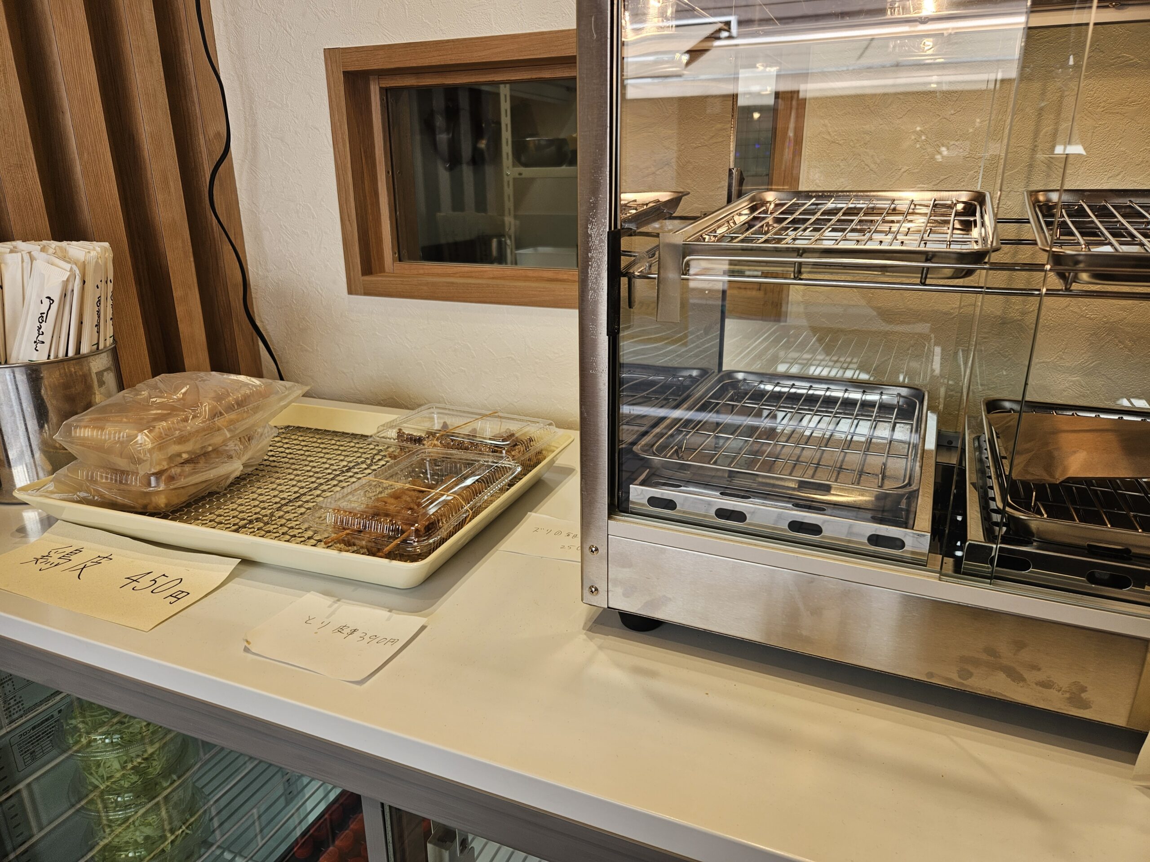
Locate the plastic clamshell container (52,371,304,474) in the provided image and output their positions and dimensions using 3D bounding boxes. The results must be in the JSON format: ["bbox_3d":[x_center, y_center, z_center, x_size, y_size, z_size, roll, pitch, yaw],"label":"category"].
[{"bbox_3d":[-0.379,-0.019,0.760,0.124,0.048,0.199,5,19,16],"label":"plastic clamshell container"}]

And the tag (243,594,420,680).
[{"bbox_3d":[-0.165,0.140,0.529,0.101,0.005,0.075,7,20,21],"label":"tag"}]

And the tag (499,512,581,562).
[{"bbox_3d":[-0.007,0.093,0.666,0.102,0.004,0.076,6,20,18],"label":"tag"}]

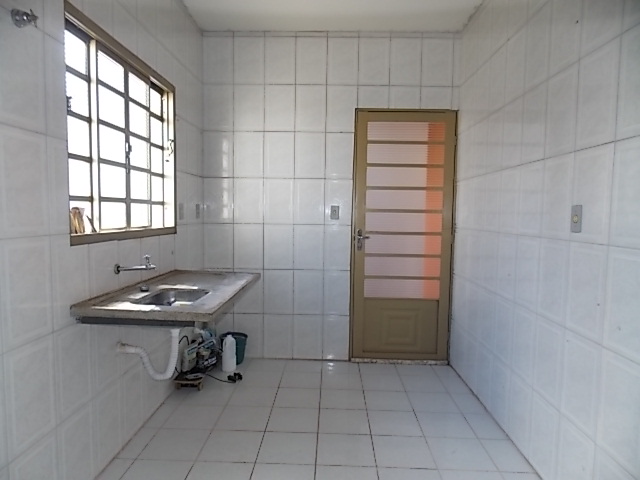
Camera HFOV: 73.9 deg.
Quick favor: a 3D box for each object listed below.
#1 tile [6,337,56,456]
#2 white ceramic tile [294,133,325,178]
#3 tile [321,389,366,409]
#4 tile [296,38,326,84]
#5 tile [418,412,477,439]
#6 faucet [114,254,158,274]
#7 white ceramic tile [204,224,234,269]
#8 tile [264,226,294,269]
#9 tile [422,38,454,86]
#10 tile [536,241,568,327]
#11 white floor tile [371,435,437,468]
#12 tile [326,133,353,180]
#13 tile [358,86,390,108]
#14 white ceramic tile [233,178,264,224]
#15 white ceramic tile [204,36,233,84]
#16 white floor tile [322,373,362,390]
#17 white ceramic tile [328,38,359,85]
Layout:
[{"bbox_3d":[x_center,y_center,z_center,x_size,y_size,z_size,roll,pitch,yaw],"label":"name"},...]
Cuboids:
[{"bbox_3d":[-1.080,0.575,1.591,0.010,0.385,0.256,1,4,2],"label":"tile"},{"bbox_3d":[-0.084,-0.718,3.613,0.261,0.391,0.010,1,4,1],"label":"white ceramic tile"},{"bbox_3d":[0.156,1.094,2.908,0.302,0.010,0.306,1,4,2],"label":"tile"},{"bbox_3d":[-0.070,-1.498,3.562,0.261,0.391,0.010,1,4,1],"label":"tile"},{"bbox_3d":[0.756,1.125,2.582,0.302,0.010,0.306,1,4,2],"label":"tile"},{"bbox_3d":[-0.927,0.128,2.150,0.205,0.105,0.055,1,4,2],"label":"faucet"},{"bbox_3d":[-0.867,0.052,3.650,0.257,0.385,0.010,1,4,2],"label":"white ceramic tile"},{"bbox_3d":[-0.349,0.062,3.636,0.257,0.385,0.010,1,4,2],"label":"tile"},{"bbox_3d":[0.969,-1.463,3.496,0.256,0.385,0.010,1,4,2],"label":"tile"},{"bbox_3d":[1.104,0.190,2.008,0.010,0.385,0.257,1,4,1],"label":"tile"},{"bbox_3d":[0.445,1.147,2.301,0.305,0.010,0.305,1,4,2],"label":"white floor tile"},{"bbox_3d":[0.170,-0.702,3.572,0.236,0.385,0.010,1,4,2],"label":"tile"},{"bbox_3d":[0.447,-1.177,3.533,0.257,0.199,0.010,1,4,2],"label":"tile"},{"bbox_3d":[-0.619,-0.339,3.688,0.264,0.394,0.010,1,4,2],"label":"white ceramic tile"},{"bbox_3d":[-0.853,-1.513,3.582,0.261,0.391,0.010,1,4,1],"label":"white ceramic tile"},{"bbox_3d":[0.163,1.071,3.214,0.302,0.010,0.305,1,4,2],"label":"white floor tile"},{"bbox_3d":[0.193,-1.475,3.522,0.257,0.385,0.010,1,4,2],"label":"white ceramic tile"}]

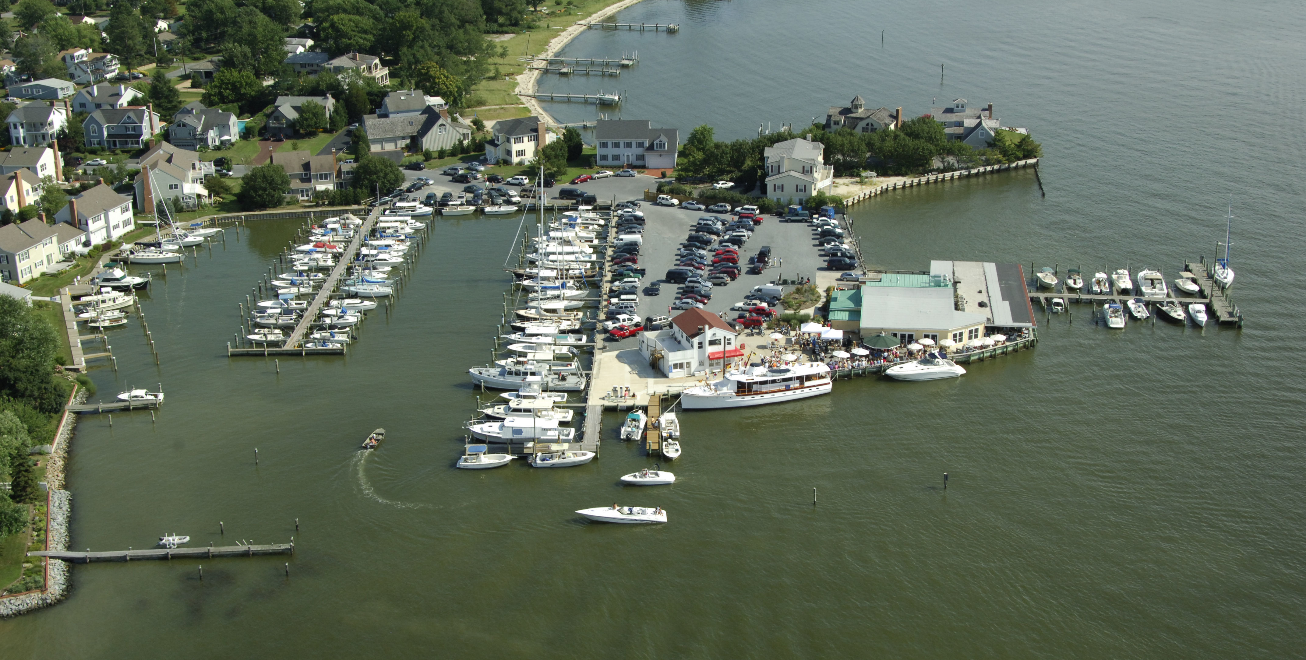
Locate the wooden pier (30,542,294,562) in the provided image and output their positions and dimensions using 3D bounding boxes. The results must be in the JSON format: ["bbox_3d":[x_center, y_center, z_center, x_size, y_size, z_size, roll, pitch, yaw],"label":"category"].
[{"bbox_3d":[-53.701,24.159,170.045,28.600,1.500,1.600,-2,19,-4],"label":"wooden pier"}]

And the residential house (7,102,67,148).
[{"bbox_3d":[-145.730,-48.671,367.625,9.600,9.300,9.500,-1,19,-2],"label":"residential house"}]

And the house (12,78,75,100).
[{"bbox_3d":[-164.709,-65.031,419.296,14.200,3.900,8.600,2,20,7],"label":"house"}]

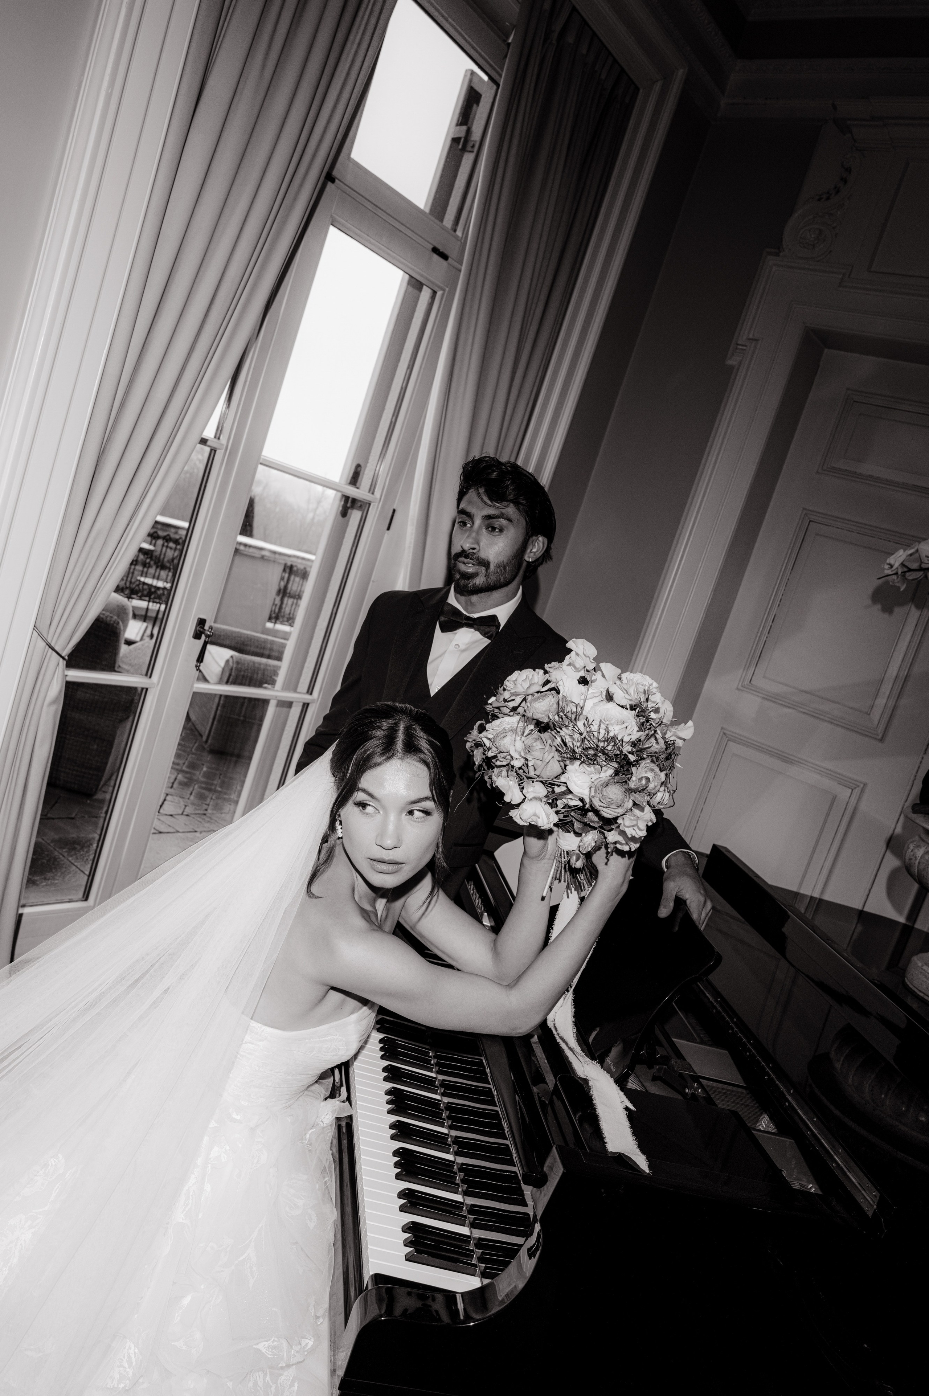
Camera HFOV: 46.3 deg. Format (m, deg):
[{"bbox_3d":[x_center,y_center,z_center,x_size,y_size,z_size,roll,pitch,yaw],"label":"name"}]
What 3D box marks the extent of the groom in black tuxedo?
[{"bbox_3d":[-0.041,0.443,2.110,0.800,1.760,0.520,21,8,20],"label":"groom in black tuxedo"}]

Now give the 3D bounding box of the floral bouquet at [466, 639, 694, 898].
[{"bbox_3d":[0.161,0.098,1.510,0.310,0.350,0.290,9,13,2],"label":"floral bouquet"}]

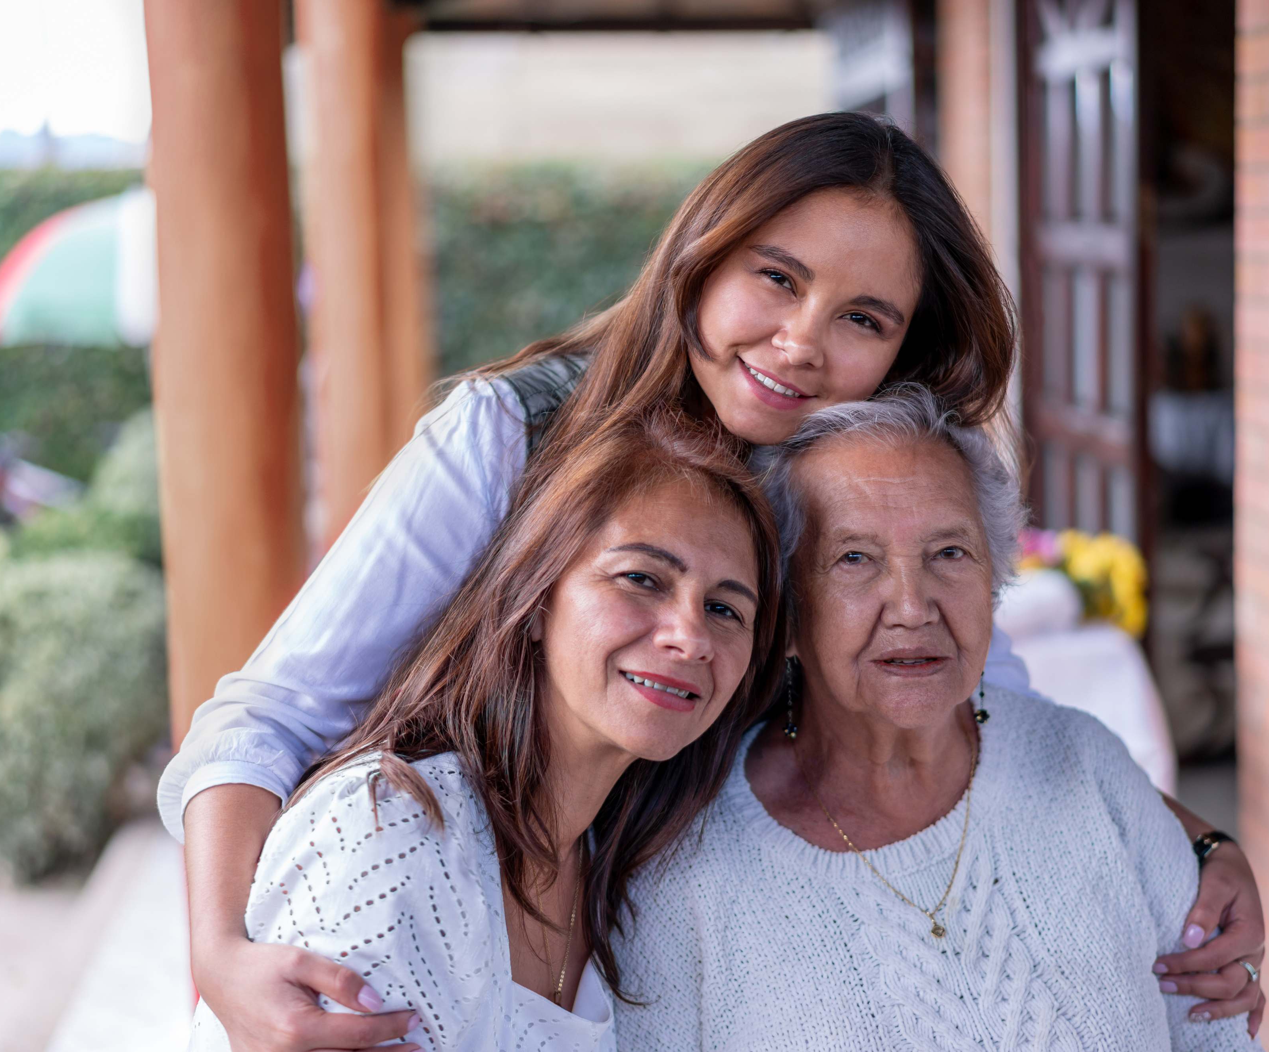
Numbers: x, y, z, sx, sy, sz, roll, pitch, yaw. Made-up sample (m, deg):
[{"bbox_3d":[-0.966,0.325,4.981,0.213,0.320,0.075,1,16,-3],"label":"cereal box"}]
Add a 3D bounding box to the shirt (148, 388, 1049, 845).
[{"bbox_3d":[0.000,0.120,1.750,0.660,0.480,0.400,-1,7,2],"label":"shirt"}]

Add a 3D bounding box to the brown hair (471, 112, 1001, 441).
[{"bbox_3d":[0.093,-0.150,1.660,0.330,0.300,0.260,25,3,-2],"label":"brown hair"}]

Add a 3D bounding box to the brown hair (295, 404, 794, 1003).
[{"bbox_3d":[-0.050,0.095,1.540,0.285,0.370,0.250,14,4,-15],"label":"brown hair"}]

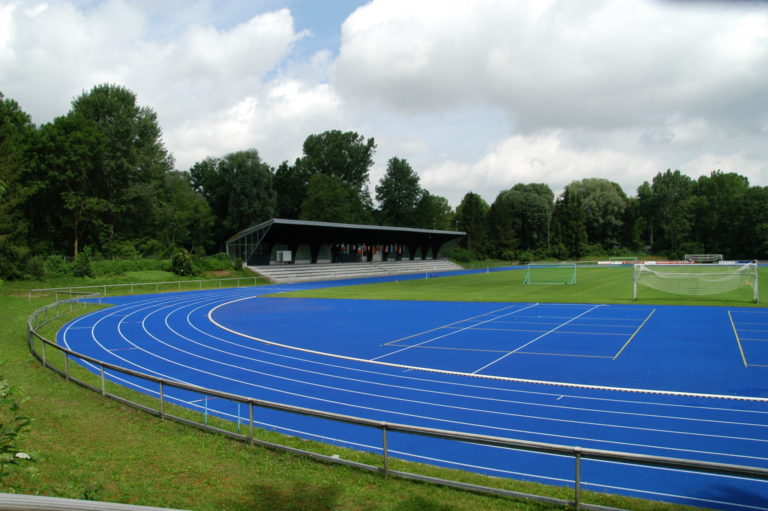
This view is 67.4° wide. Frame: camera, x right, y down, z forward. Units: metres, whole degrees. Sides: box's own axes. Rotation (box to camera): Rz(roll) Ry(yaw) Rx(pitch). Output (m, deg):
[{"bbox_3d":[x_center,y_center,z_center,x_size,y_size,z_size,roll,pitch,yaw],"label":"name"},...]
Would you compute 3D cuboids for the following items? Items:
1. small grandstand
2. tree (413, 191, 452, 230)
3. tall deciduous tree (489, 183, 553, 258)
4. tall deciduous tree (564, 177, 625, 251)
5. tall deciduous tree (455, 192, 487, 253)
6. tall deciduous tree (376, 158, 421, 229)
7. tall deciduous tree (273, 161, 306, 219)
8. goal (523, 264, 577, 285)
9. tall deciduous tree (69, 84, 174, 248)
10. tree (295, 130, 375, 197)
[{"bbox_3d":[-1.500,-0.750,101.500,7.800,8.100,63.500,0,0,30],"label":"small grandstand"},{"bbox_3d":[12.200,-6.900,145.000,10.000,19.000,10.000,0,0,0],"label":"tree"},{"bbox_3d":[38.080,-9.450,160.000,18.100,21.700,16.300,0,0,0],"label":"tall deciduous tree"},{"bbox_3d":[61.950,-10.640,169.000,19.100,23.900,17.200,0,0,0],"label":"tall deciduous tree"},{"bbox_3d":[21.590,-6.910,142.000,8.900,17.300,8.400,0,0,0],"label":"tall deciduous tree"},{"bbox_3d":[3.550,-10.100,132.000,10.600,25.200,10.500,0,0,0],"label":"tall deciduous tree"},{"bbox_3d":[-19.170,-8.370,112.000,9.000,20.200,9.000,0,0,0],"label":"tall deciduous tree"},{"bbox_3d":[17.550,1.960,60.800,5.150,2.050,1.600,0,0,32],"label":"goal"},{"bbox_3d":[-36.500,-11.400,80.000,14.700,24.800,14.000,0,0,0],"label":"tall deciduous tree"},{"bbox_3d":[-9.900,-11.400,115.000,16.000,27.200,15.000,0,0,0],"label":"tree"}]

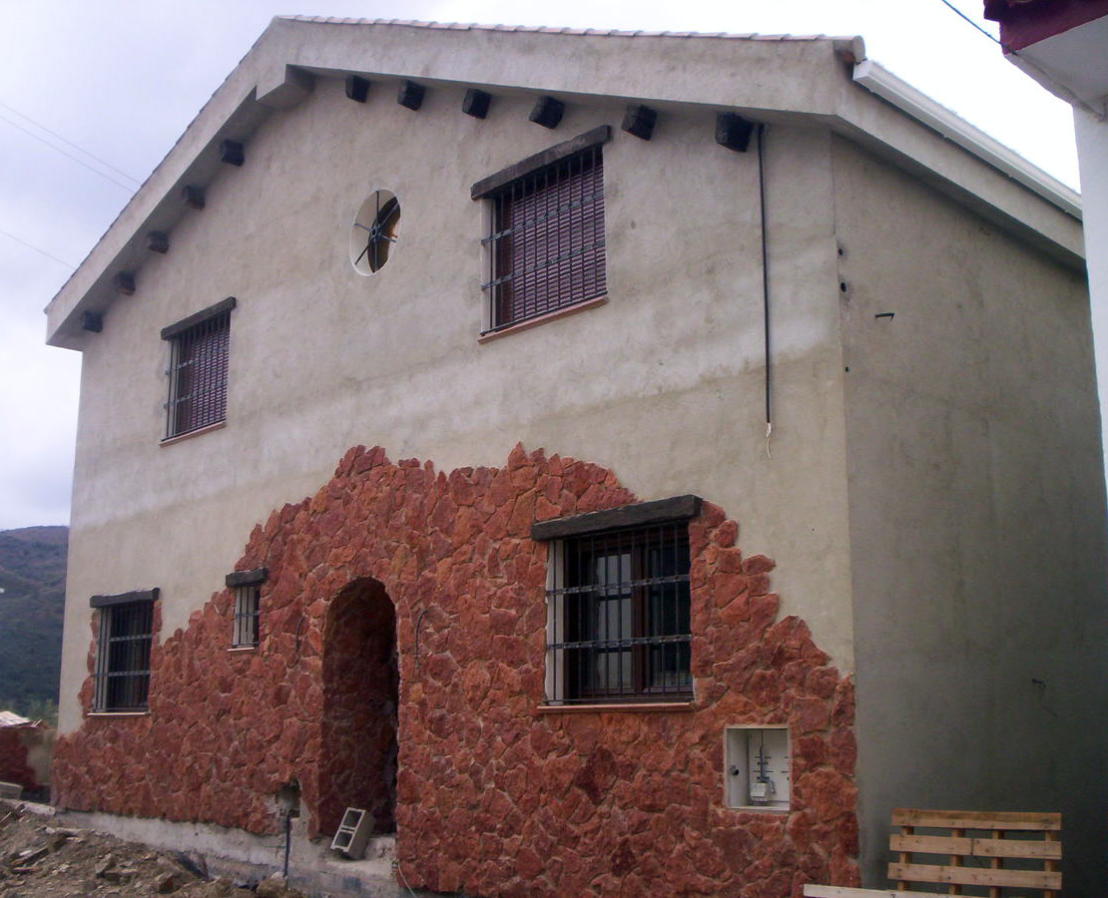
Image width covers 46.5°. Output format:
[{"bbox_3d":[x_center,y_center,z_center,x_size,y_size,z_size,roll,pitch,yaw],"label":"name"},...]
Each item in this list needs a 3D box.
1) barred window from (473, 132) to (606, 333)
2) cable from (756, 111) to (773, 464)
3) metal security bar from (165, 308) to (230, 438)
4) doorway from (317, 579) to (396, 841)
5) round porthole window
[{"bbox_3d":[-0.049,-1.687,10.223,0.250,1.335,1.525,11,-17,-42],"label":"barred window"},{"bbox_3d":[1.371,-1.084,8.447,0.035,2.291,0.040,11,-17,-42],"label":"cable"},{"bbox_3d":[-3.798,-0.748,14.168,0.080,1.165,1.361,11,-17,-42],"label":"metal security bar"},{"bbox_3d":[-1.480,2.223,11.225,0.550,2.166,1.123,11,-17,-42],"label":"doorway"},{"bbox_3d":[-1.575,-1.988,11.991,0.220,0.804,0.792,11,-17,-42],"label":"round porthole window"}]

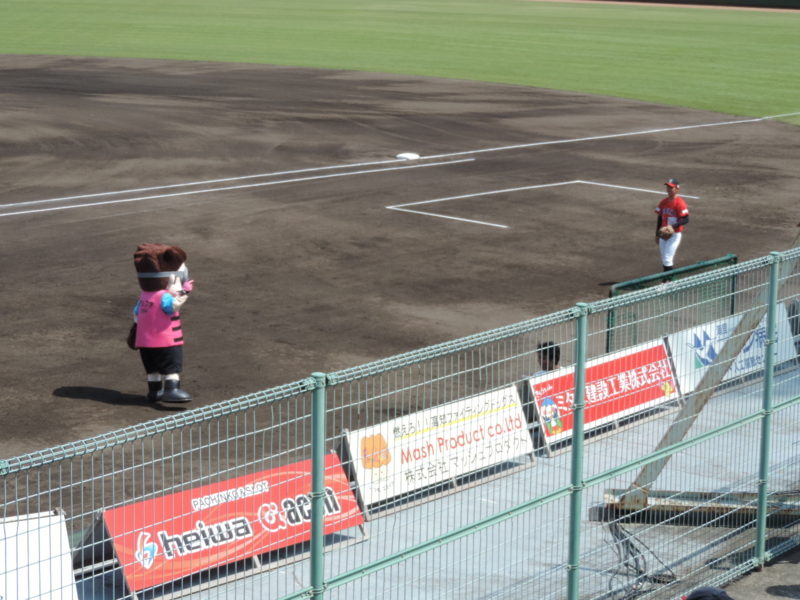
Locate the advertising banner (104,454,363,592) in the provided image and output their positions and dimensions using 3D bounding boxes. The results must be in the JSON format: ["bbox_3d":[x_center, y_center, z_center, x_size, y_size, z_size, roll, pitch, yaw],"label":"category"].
[{"bbox_3d":[-0.948,1.282,12.132,1.820,0.465,0.060,-10,-14,-46],"label":"advertising banner"}]

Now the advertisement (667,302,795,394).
[{"bbox_3d":[2.646,0.376,16.566,0.060,0.465,1.820,-14,-1,40],"label":"advertisement"}]

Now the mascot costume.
[{"bbox_3d":[-2.780,0.279,24.350,0.720,1.835,0.640,-8,14,-38],"label":"mascot costume"}]

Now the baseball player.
[{"bbox_3d":[4.208,-1.017,32.299,0.520,1.738,0.420,9,14,37],"label":"baseball player"}]

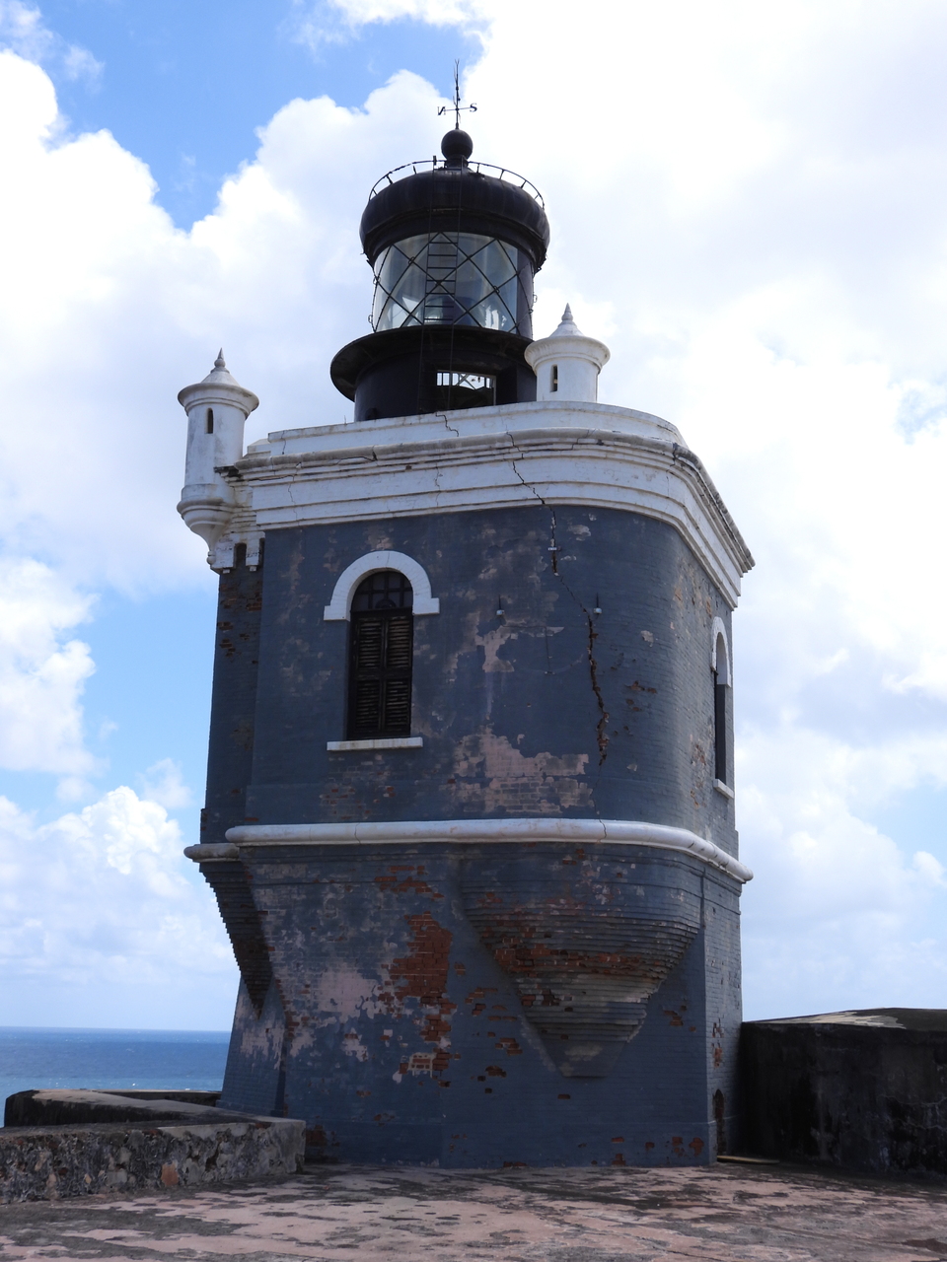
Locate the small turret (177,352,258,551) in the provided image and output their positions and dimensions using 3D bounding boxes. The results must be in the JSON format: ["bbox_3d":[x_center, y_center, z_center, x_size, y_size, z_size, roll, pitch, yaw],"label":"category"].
[{"bbox_3d":[-3.831,-2.669,23.321,1.230,3.314,1.230,-4,-15,19],"label":"small turret"}]

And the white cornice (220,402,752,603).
[{"bbox_3d":[0.218,-1.319,23.604,7.323,1.484,7.422,-4,-15,19],"label":"white cornice"}]

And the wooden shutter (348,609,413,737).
[{"bbox_3d":[-1.194,0.555,20.049,0.891,1.702,0.079,-4,-15,19],"label":"wooden shutter"}]

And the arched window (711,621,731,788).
[{"bbox_3d":[3.578,1.080,23.024,0.218,2.553,1.484,-4,-15,19],"label":"arched window"}]

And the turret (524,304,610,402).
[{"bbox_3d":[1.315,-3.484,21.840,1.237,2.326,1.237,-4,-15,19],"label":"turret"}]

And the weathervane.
[{"bbox_3d":[-0.253,-9.232,26.853,0.693,1.336,0.841,-1,-14,8],"label":"weathervane"}]

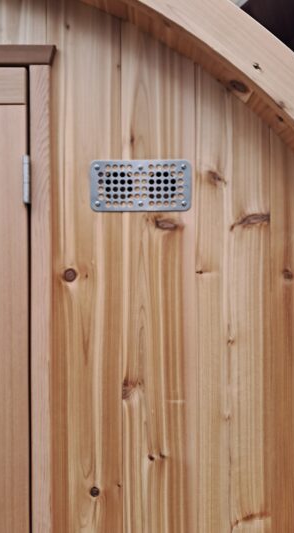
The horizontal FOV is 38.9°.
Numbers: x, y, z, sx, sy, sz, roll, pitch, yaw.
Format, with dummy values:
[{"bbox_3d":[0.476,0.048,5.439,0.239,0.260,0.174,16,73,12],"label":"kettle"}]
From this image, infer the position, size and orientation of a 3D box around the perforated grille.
[{"bbox_3d":[-0.010,-0.141,0.732,0.177,0.090,0.005,0,0,0],"label":"perforated grille"}]

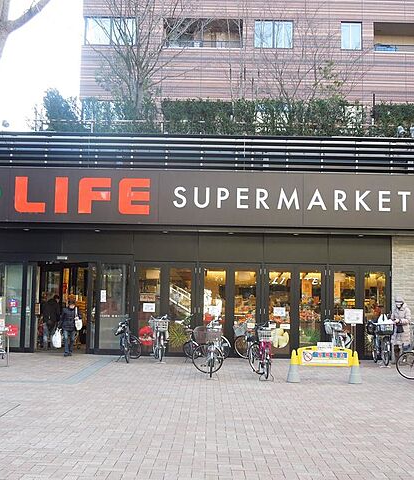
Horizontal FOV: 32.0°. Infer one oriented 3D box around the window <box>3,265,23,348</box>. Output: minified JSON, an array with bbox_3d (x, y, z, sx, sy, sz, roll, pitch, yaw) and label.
[{"bbox_3d":[-5.188,1.778,19.413,0.540,2.270,0.100,1,-5,0],"label":"window"}]

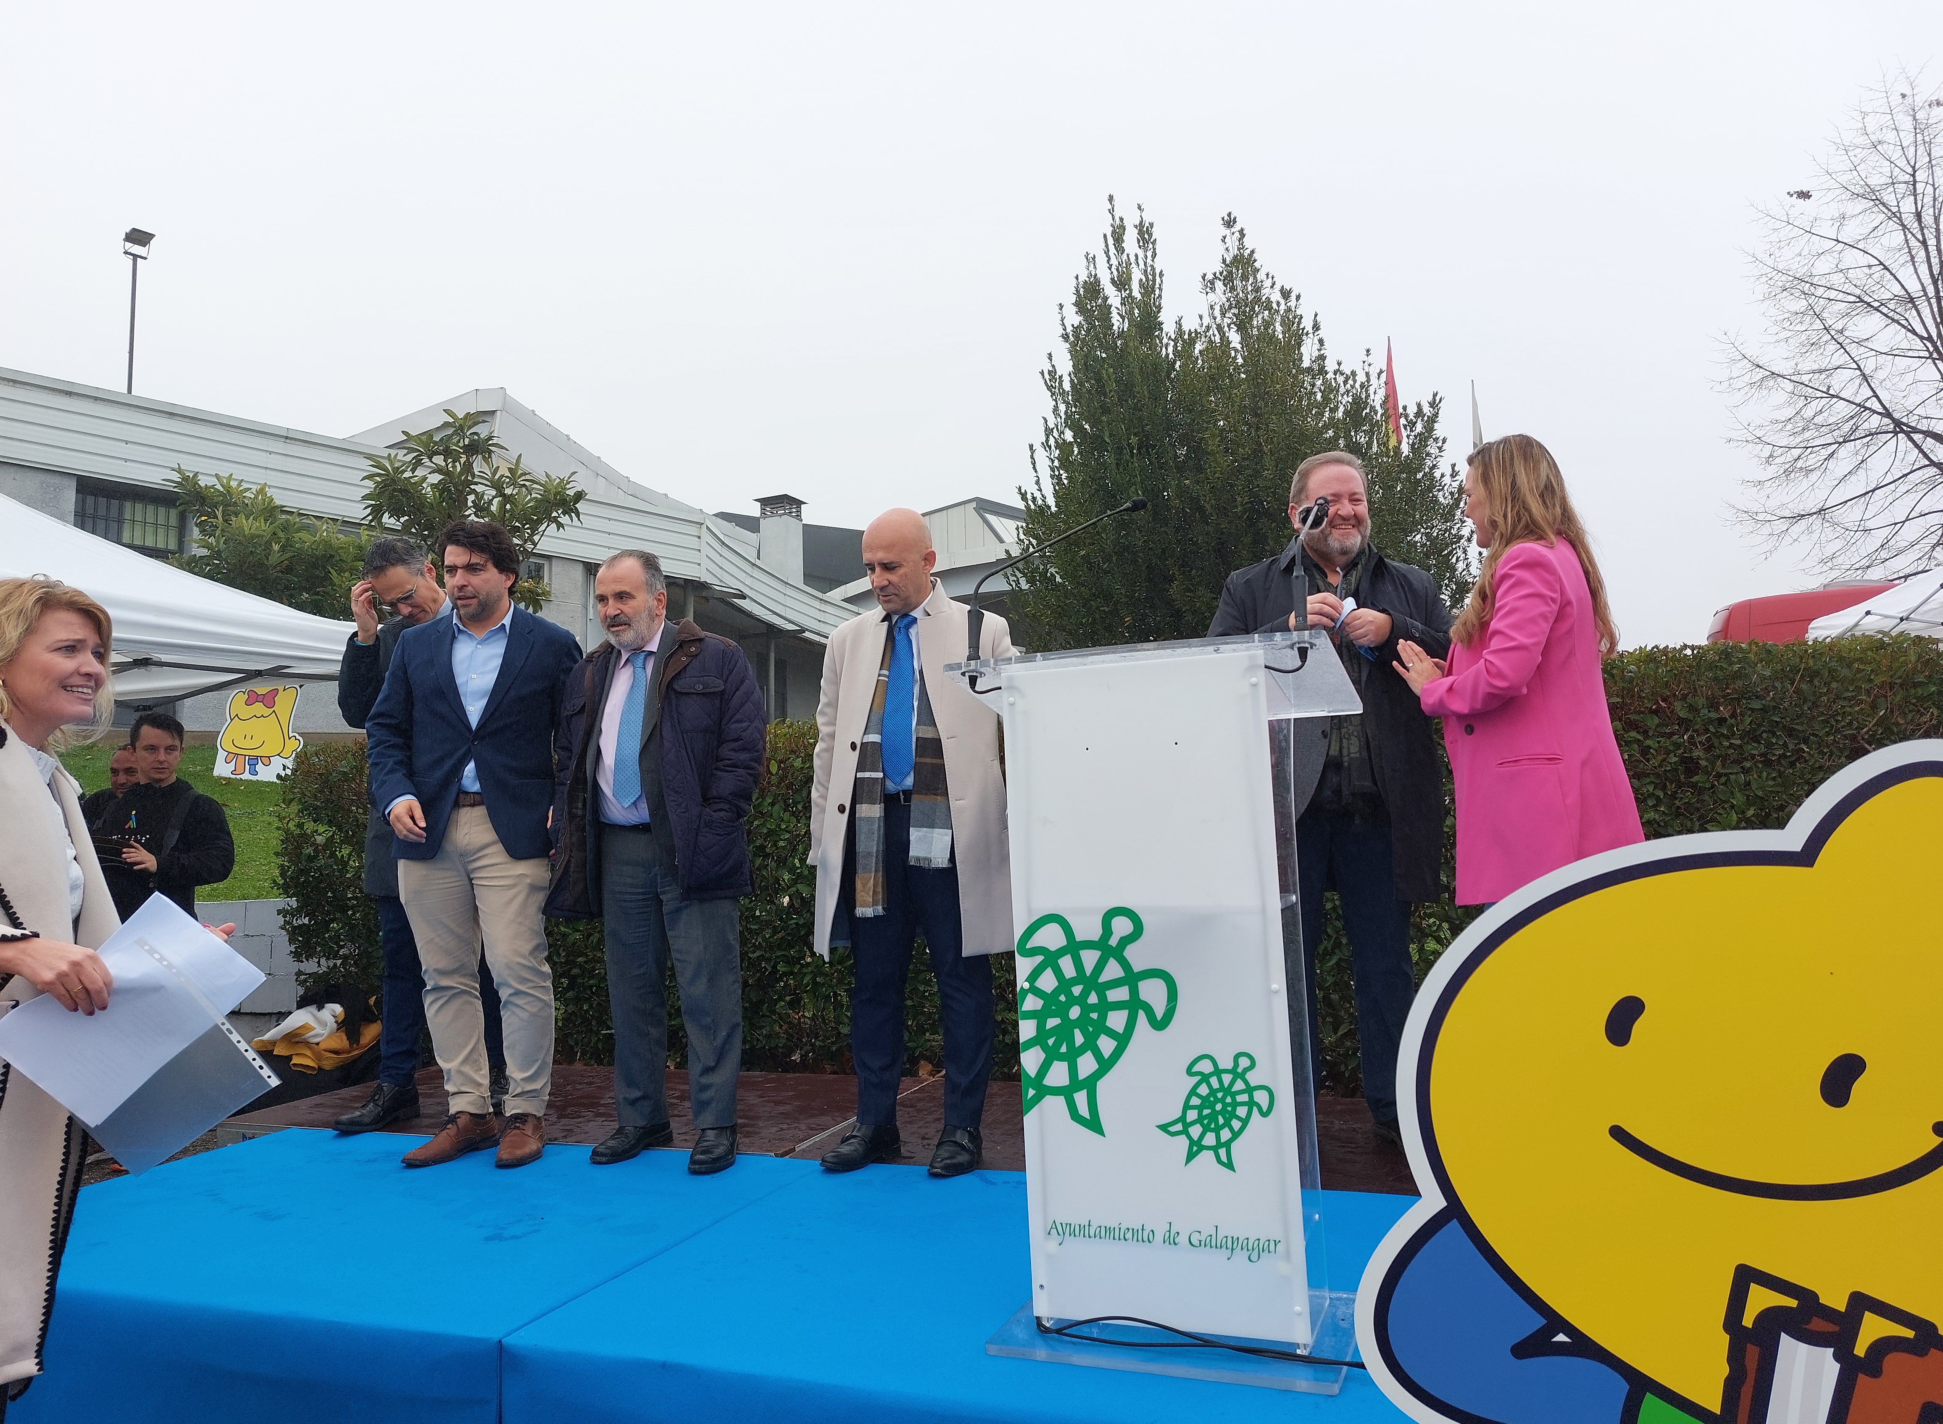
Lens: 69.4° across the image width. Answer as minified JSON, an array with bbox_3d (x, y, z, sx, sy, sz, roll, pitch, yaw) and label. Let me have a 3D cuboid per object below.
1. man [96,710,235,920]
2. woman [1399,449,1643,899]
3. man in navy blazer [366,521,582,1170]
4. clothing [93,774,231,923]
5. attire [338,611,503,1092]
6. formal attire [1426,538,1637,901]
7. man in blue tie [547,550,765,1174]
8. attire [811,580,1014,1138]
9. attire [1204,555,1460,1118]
[{"bbox_3d":[-3.330,0.880,5.800,0.530,1.760,0.420,-1,-4,-9],"label":"man"},{"bbox_3d":[1.310,0.190,3.380,0.500,1.720,0.440,-3,-4,17],"label":"woman"},{"bbox_3d":[-1.426,0.351,4.025,0.580,1.810,0.420,-2,-4,-3],"label":"man in navy blazer"},{"bbox_3d":[-3.053,0.575,5.300,0.520,0.662,0.360,-1,-4,-7],"label":"clothing"},{"bbox_3d":[-1.710,0.430,4.420,0.500,1.500,0.360,-4,-5,22],"label":"attire"},{"bbox_3d":[1.330,0.020,3.380,0.440,0.870,0.420,-3,-4,17],"label":"formal attire"},{"bbox_3d":[-0.875,0.387,3.916,0.560,1.687,0.420,-3,-4,12],"label":"man in blue tie"},{"bbox_3d":[-0.140,0.395,3.760,0.500,1.480,0.340,-4,-5,23],"label":"attire"},{"bbox_3d":[0.953,0.307,3.709,0.640,1.560,0.420,-2,-4,5],"label":"attire"}]

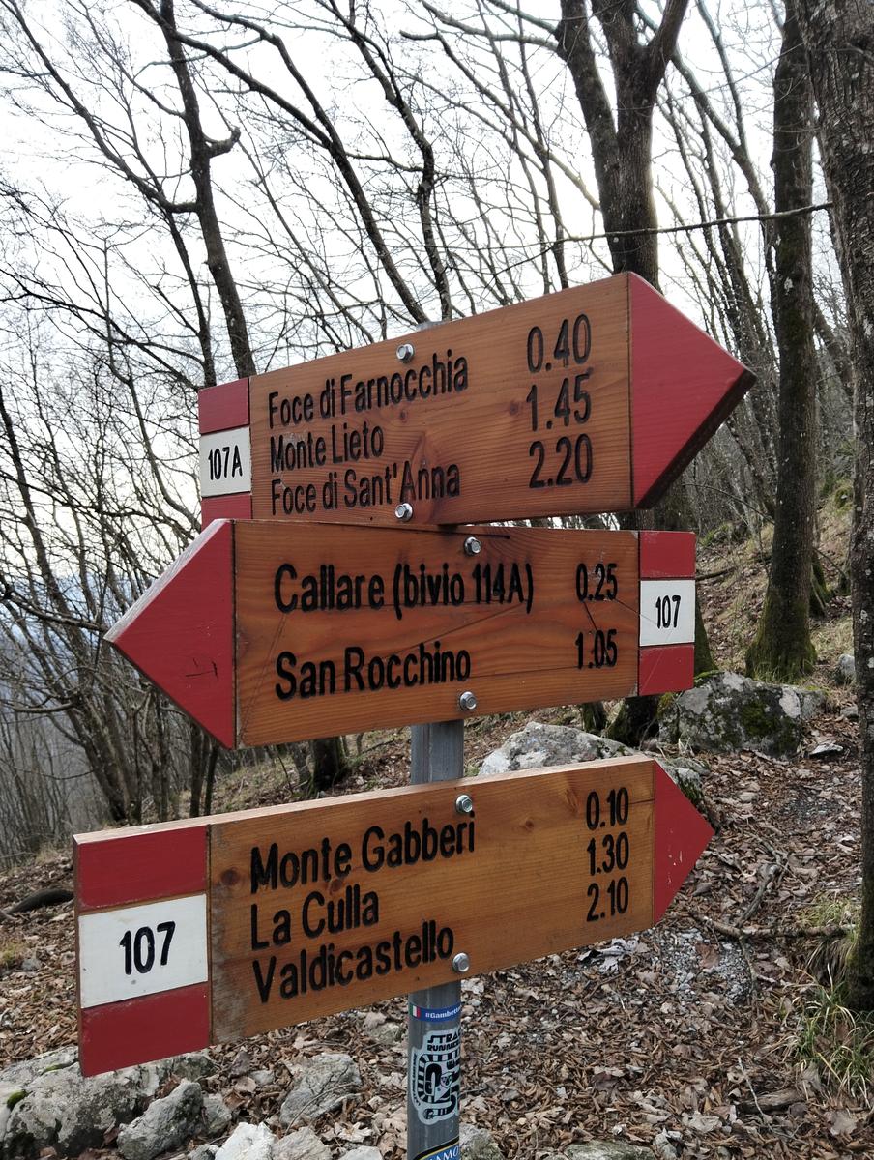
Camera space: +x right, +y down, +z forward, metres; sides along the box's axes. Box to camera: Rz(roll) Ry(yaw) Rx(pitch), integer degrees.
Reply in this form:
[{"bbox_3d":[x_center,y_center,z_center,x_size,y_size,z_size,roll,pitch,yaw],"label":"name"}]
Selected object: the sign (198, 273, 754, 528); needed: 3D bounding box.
[{"bbox_3d":[-0.020,-0.118,0.701,0.550,0.150,0.022,-1,0,41],"label":"sign"}]

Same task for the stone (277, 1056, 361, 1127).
[{"bbox_3d":[-0.337,1.464,2.500,0.230,0.130,0.180,-1,1,-8],"label":"stone"}]

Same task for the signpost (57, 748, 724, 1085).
[{"bbox_3d":[0.011,0.239,0.697,0.550,0.150,0.022,-1,1,-27],"label":"signpost"}]

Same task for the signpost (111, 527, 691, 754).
[{"bbox_3d":[0.022,0.034,0.697,0.550,0.150,0.022,-1,1,-36],"label":"signpost"}]

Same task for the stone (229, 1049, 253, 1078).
[{"bbox_3d":[-0.583,1.438,2.600,0.075,0.060,0.065,-1,1,-13],"label":"stone"}]

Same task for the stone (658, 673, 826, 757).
[{"bbox_3d":[2.055,0.905,5.900,1.100,0.500,0.750,0,1,19],"label":"stone"}]

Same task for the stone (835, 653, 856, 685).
[{"bbox_3d":[3.331,0.728,7.100,0.200,0.230,0.200,0,1,25],"label":"stone"}]

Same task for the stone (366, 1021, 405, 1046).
[{"bbox_3d":[-0.163,1.430,2.750,0.120,0.055,0.085,-1,1,-3],"label":"stone"}]

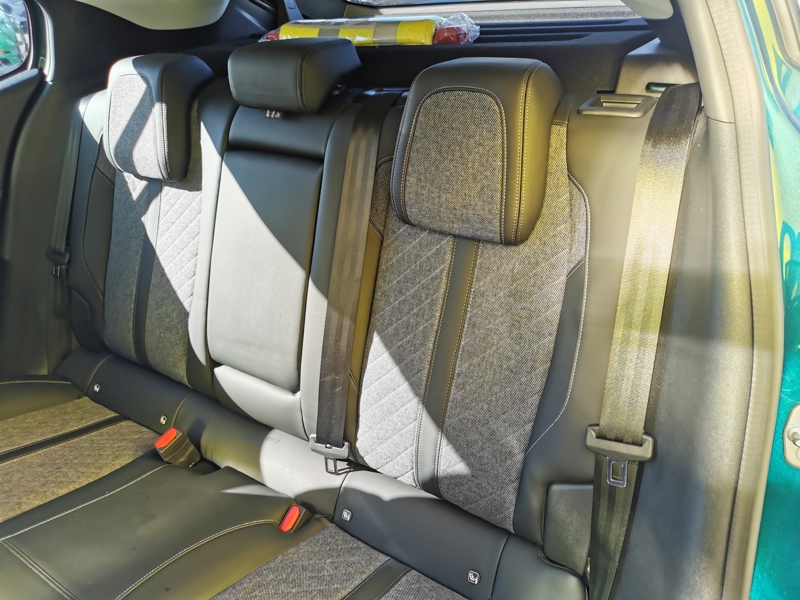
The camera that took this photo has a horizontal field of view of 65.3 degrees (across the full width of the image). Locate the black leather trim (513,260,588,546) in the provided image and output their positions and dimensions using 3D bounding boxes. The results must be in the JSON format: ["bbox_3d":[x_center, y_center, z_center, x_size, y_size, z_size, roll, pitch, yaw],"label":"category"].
[{"bbox_3d":[0.197,0.132,0.801,0.055,0.355,0.060,13,9,31],"label":"black leather trim"}]

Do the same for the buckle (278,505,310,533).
[{"bbox_3d":[-0.150,0.314,0.898,0.042,0.032,0.026,-50,22,-25],"label":"buckle"}]

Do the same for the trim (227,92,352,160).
[{"bbox_3d":[-0.191,-0.295,1.082,0.220,0.098,0.065,15,17,31],"label":"trim"}]

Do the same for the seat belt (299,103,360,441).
[{"bbox_3d":[-0.087,-0.042,0.957,0.056,0.490,0.035,10,7,32],"label":"seat belt"}]

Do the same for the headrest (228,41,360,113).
[{"bbox_3d":[-0.193,-0.429,1.181,0.211,0.110,0.162,15,35,31],"label":"headrest"}]

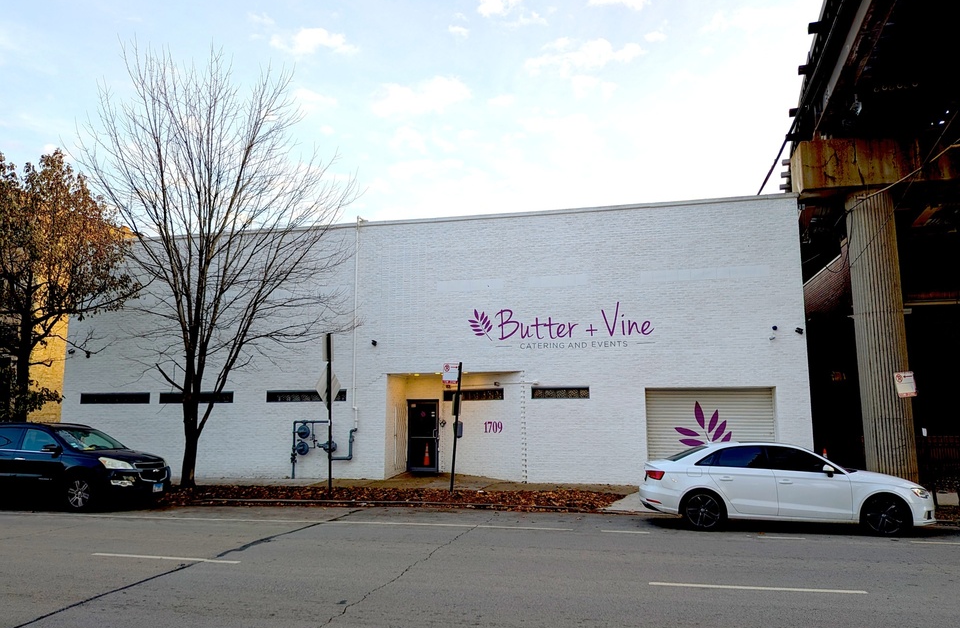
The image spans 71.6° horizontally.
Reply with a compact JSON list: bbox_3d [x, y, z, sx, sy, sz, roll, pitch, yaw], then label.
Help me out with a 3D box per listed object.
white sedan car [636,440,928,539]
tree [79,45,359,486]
[{"bbox_3d":[5.040,2.850,11.280,4.460,1.420,1.810,-2,-8,13],"label":"white sedan car"},{"bbox_3d":[-6.404,-1.452,15.954,6.800,10.900,6.400,0,-8,0],"label":"tree"}]

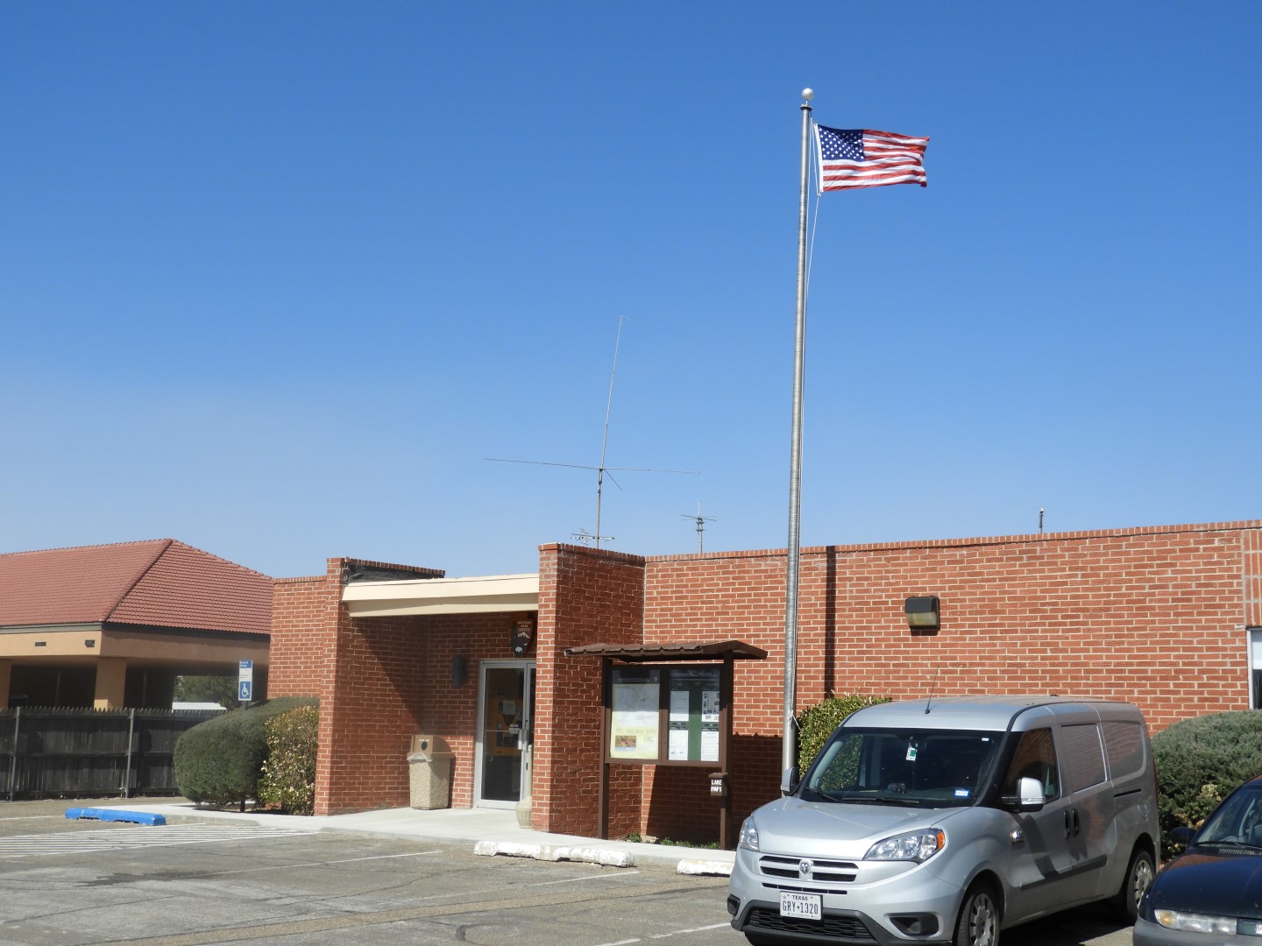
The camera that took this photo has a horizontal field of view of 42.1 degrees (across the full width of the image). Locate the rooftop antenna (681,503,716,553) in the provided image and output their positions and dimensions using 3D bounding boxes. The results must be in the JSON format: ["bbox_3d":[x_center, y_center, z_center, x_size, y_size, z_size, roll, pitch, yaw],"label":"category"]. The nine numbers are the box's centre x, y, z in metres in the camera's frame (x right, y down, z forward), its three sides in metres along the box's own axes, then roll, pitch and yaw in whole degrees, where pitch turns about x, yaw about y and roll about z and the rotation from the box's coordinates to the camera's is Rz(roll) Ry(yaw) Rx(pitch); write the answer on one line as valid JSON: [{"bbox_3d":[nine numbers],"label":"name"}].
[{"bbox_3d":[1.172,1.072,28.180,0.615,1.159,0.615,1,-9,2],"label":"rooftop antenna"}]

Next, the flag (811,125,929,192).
[{"bbox_3d":[3.114,-4.025,21.187,1.504,0.891,0.283,2,-9,-4],"label":"flag"}]

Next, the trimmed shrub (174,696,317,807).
[{"bbox_3d":[-6.111,4.507,26.630,2.570,1.714,1.663,-6,-11,38],"label":"trimmed shrub"}]

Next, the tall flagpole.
[{"bbox_3d":[2.089,-0.236,20.567,0.151,9.601,0.151,-4,-10,39],"label":"tall flagpole"}]

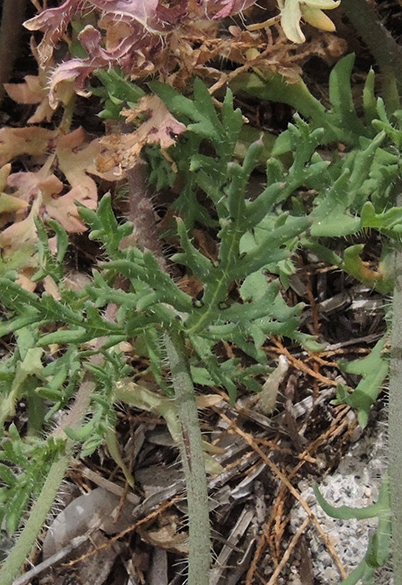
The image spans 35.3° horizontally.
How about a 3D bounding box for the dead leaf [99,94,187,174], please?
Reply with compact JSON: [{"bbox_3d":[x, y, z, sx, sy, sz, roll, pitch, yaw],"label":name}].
[{"bbox_3d":[-0.045,-0.120,0.480,0.070,0.028,0.036,-33,54,-28],"label":"dead leaf"}]

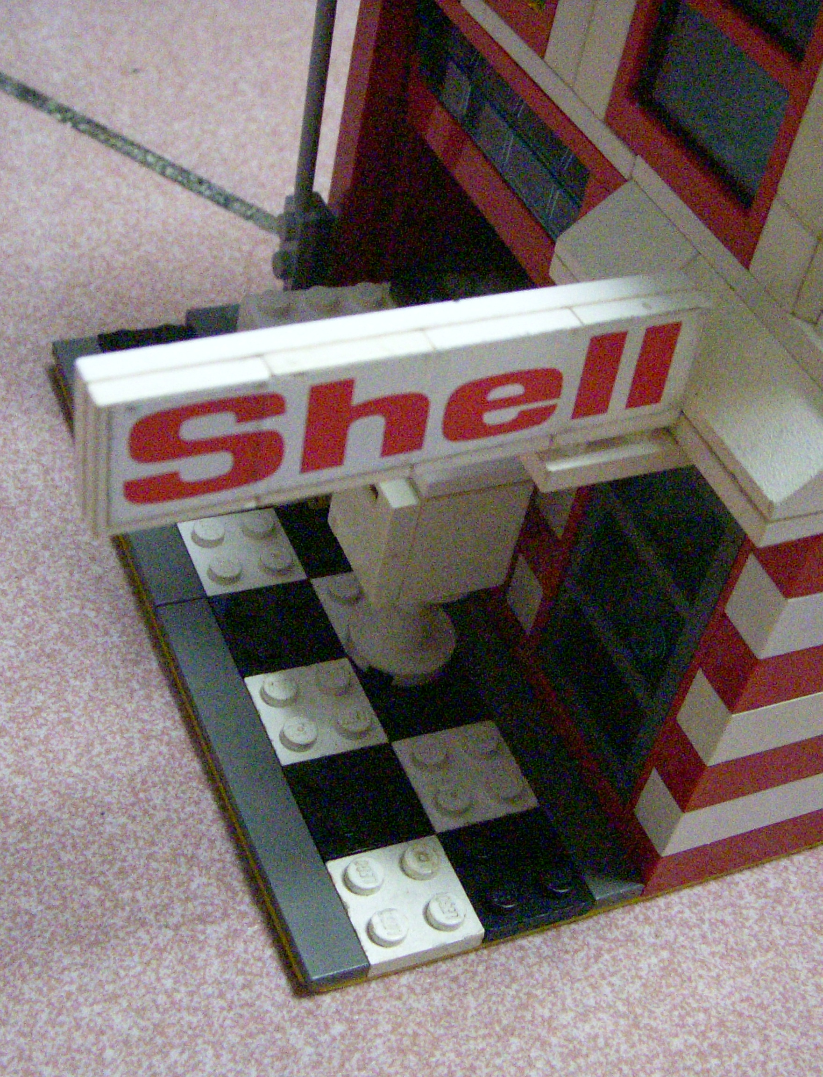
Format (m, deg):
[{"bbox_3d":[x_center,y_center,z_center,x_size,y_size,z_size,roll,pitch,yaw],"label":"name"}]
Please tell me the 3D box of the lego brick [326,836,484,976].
[{"bbox_3d":[-0.001,0.046,0.199,0.016,0.005,0.016,-9,47,-24],"label":"lego brick"}]

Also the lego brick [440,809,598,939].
[{"bbox_3d":[0.014,0.043,0.205,0.016,0.005,0.016,-9,47,-24],"label":"lego brick"}]

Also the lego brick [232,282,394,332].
[{"bbox_3d":[-0.013,-0.032,0.249,0.024,0.011,0.014,-9,47,-24],"label":"lego brick"}]

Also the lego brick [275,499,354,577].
[{"bbox_3d":[-0.011,0.000,0.246,0.016,0.005,0.016,-9,47,-24],"label":"lego brick"}]

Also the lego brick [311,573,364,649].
[{"bbox_3d":[-0.005,0.011,0.235,0.016,0.005,0.016,-9,47,-24],"label":"lego brick"}]

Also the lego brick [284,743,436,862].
[{"bbox_3d":[-0.007,0.035,0.209,0.016,0.005,0.016,-9,47,-24],"label":"lego brick"}]

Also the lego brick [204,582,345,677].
[{"bbox_3d":[-0.020,0.013,0.229,0.016,0.005,0.016,-9,47,-24],"label":"lego brick"}]

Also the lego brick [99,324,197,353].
[{"bbox_3d":[-0.044,-0.030,0.269,0.016,0.005,0.016,-9,47,-24],"label":"lego brick"}]

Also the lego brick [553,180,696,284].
[{"bbox_3d":[0.028,-0.033,0.182,0.016,0.011,0.016,-9,47,-24],"label":"lego brick"}]

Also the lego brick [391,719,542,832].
[{"bbox_3d":[0.007,0.033,0.215,0.016,0.005,0.016,-9,47,-24],"label":"lego brick"}]

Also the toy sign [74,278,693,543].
[{"bbox_3d":[-0.001,-0.014,0.156,0.064,0.015,0.007,-13,47,-22],"label":"toy sign"}]

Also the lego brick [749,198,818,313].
[{"bbox_3d":[0.041,-0.029,0.162,0.008,0.011,0.008,-9,47,-24],"label":"lego brick"}]

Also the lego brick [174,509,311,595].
[{"bbox_3d":[-0.026,0.003,0.239,0.016,0.005,0.016,-9,47,-24],"label":"lego brick"}]

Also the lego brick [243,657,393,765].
[{"bbox_3d":[-0.013,0.024,0.219,0.016,0.005,0.016,-9,47,-24],"label":"lego brick"}]

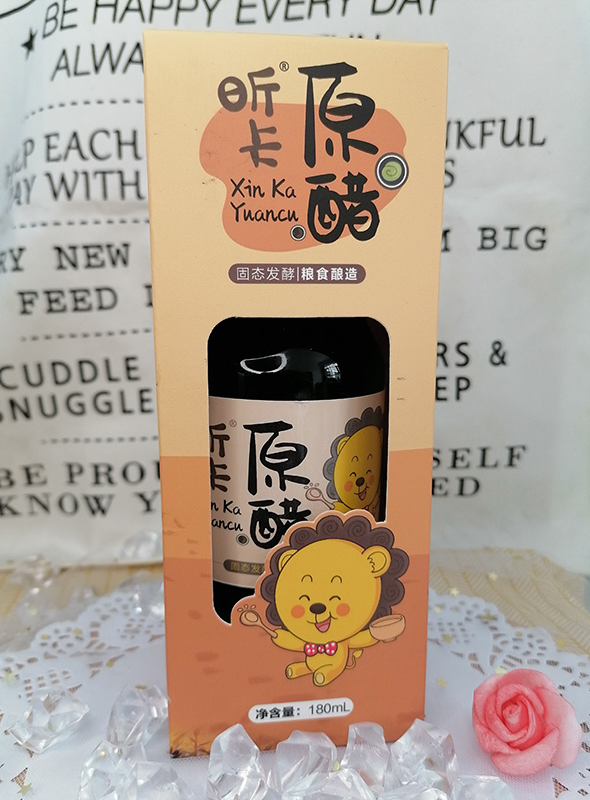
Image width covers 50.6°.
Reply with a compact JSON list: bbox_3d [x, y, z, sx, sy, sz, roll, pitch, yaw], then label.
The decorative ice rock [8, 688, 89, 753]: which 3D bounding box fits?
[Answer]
[{"bbox_3d":[-0.070,0.091,0.178,0.021,0.012,0.014,-5,10,-30],"label":"decorative ice rock"}]

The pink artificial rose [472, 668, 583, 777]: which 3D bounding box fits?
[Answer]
[{"bbox_3d":[0.061,0.085,0.164,0.027,0.023,0.026,5,55,29],"label":"pink artificial rose"}]

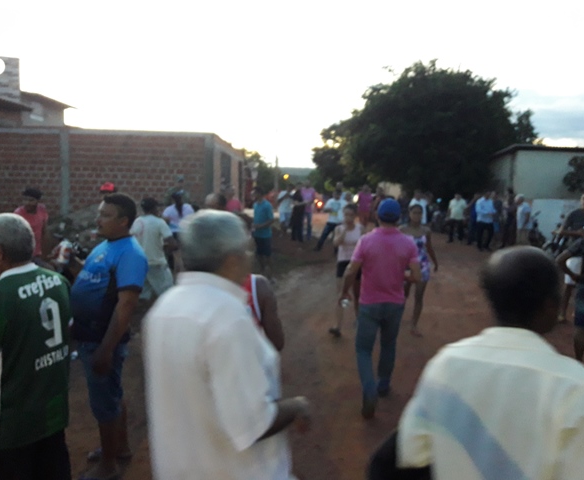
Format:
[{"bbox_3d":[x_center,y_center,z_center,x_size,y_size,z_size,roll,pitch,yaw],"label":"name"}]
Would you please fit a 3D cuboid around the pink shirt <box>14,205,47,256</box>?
[{"bbox_3d":[-3.271,-0.119,6.500,0.450,0.660,0.270,-2,7,-18],"label":"pink shirt"}]

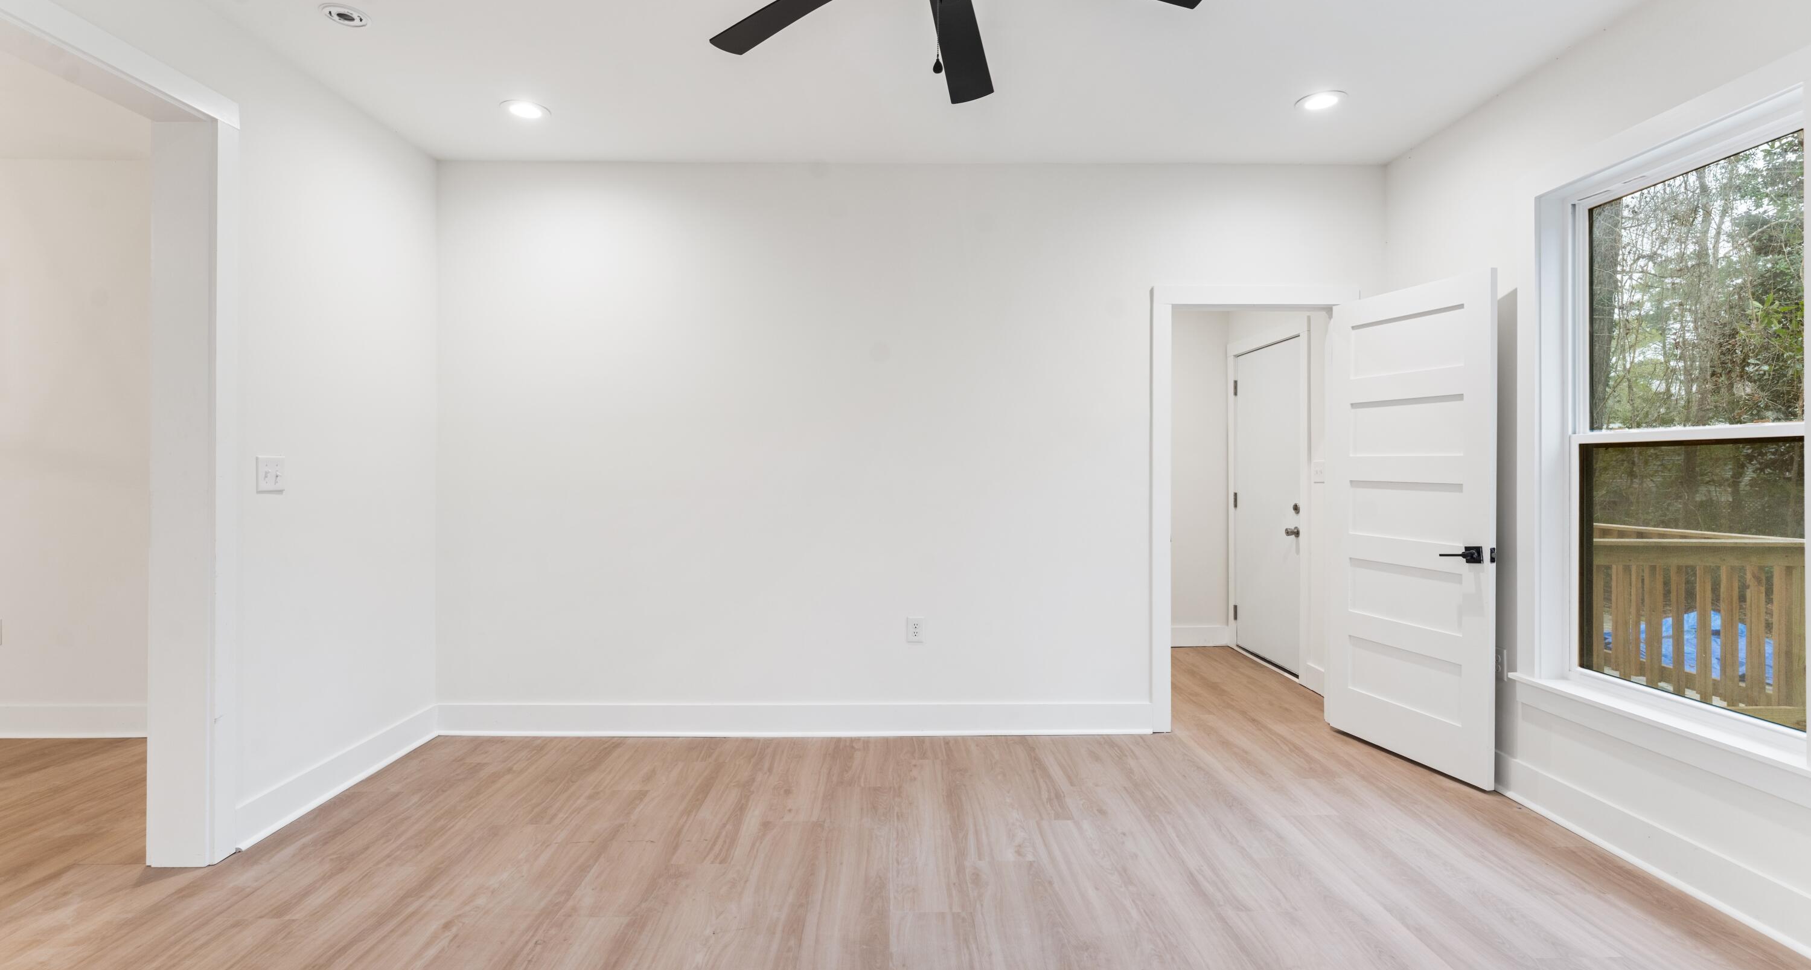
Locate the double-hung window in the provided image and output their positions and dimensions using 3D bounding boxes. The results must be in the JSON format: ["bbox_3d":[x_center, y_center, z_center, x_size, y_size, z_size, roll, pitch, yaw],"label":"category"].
[{"bbox_3d":[2.550,-0.165,2.620,0.100,1.820,0.890,0,1,-1],"label":"double-hung window"}]

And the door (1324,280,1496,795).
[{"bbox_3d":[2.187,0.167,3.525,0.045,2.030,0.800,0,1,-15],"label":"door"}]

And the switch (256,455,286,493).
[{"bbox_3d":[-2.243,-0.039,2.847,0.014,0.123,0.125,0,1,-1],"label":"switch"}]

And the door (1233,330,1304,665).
[{"bbox_3d":[2.355,0.117,5.220,0.045,2.020,0.860,0,1,-1],"label":"door"}]

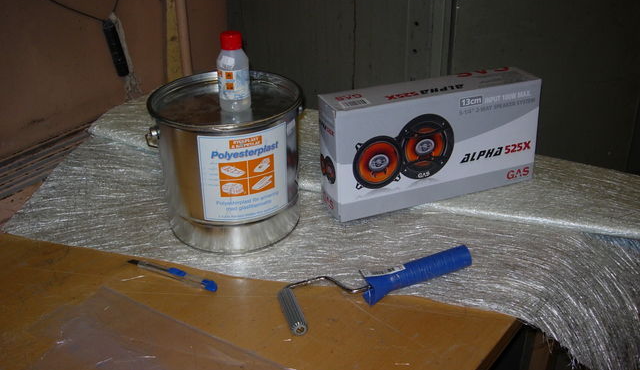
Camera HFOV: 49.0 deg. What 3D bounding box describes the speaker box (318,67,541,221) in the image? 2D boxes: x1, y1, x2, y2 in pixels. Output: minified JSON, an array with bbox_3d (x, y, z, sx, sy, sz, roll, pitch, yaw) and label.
[{"bbox_3d":[0.161,-0.062,1.011,0.315,0.163,0.066,-11,26,-17],"label":"speaker box"}]

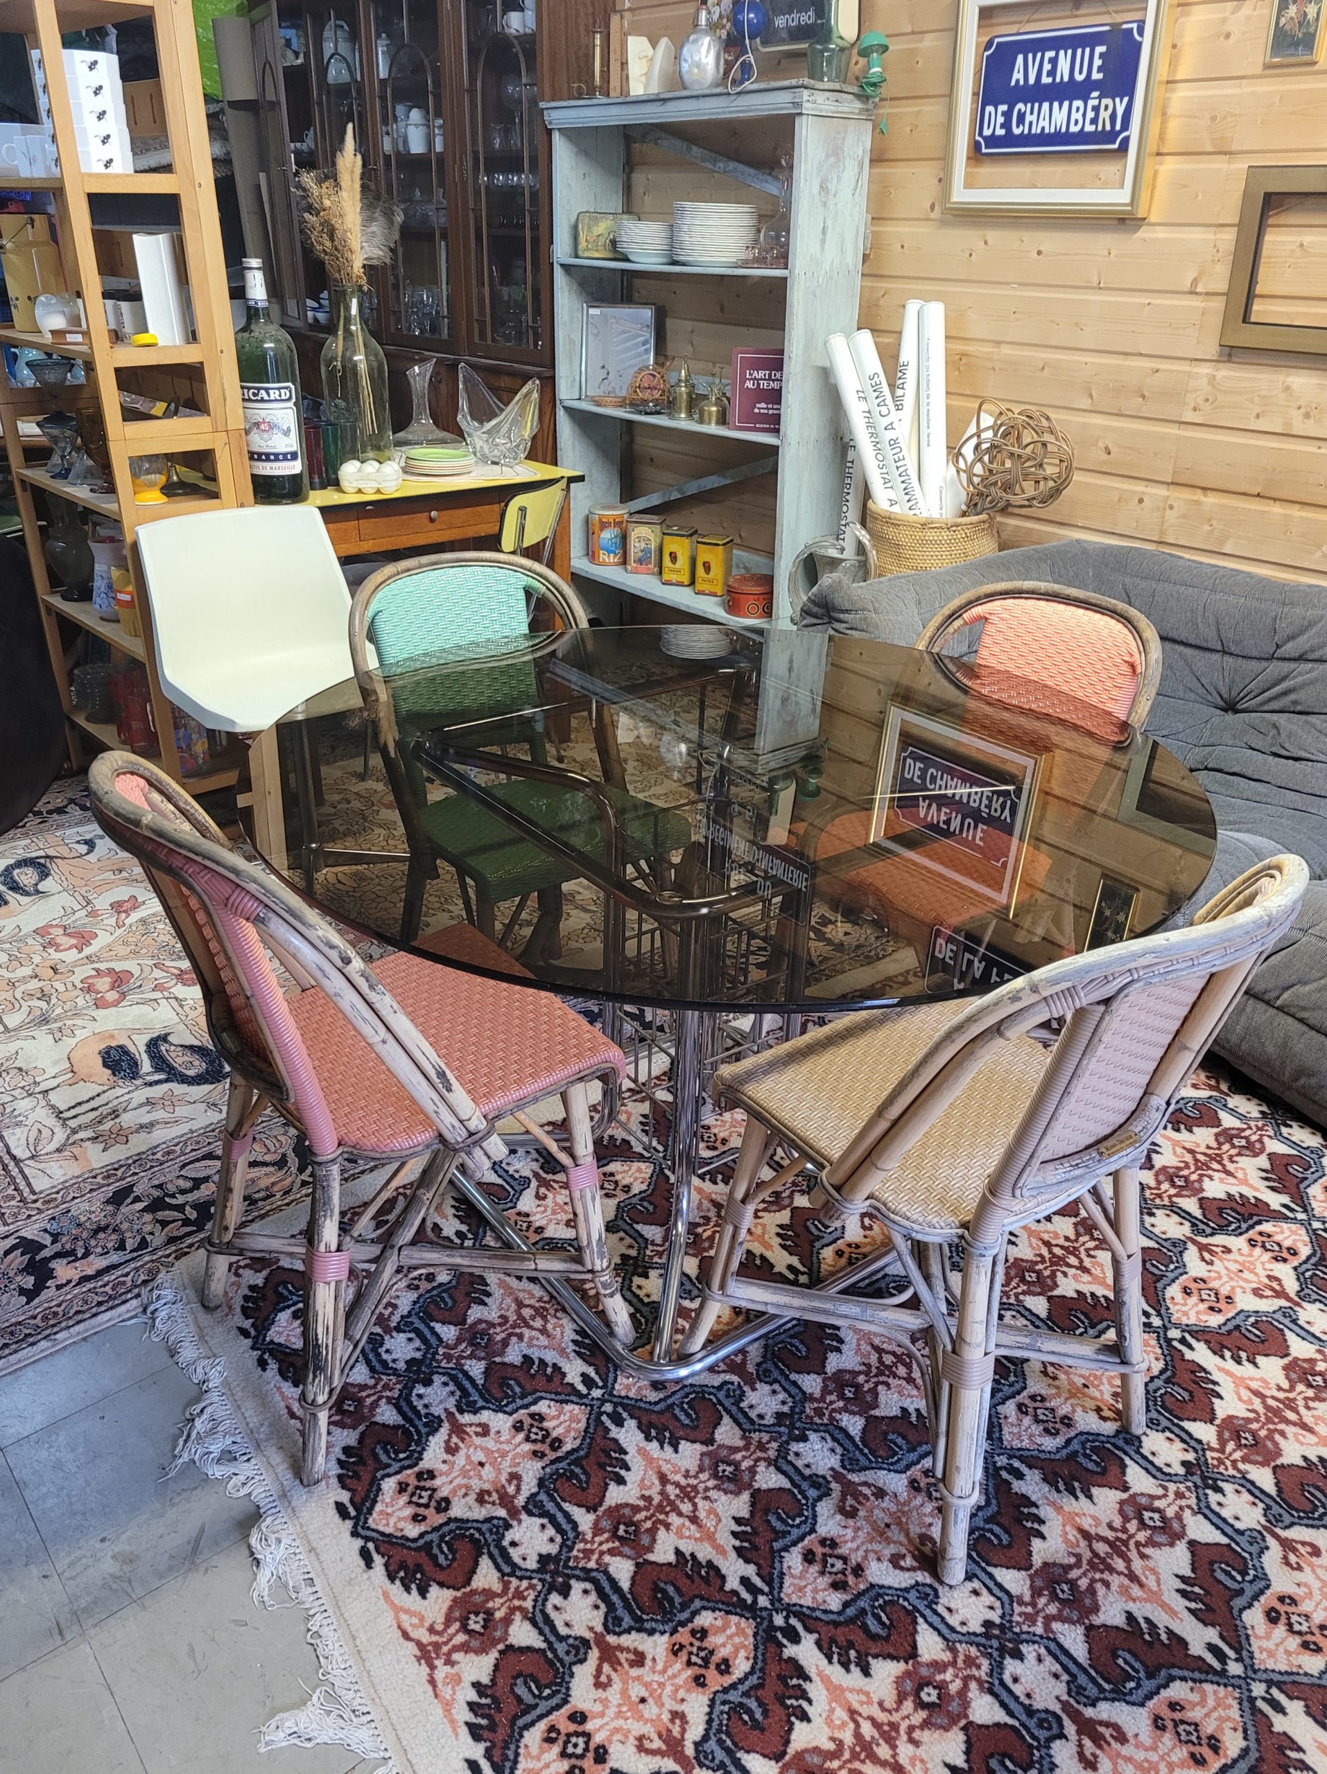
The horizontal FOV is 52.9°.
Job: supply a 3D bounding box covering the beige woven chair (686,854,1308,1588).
[{"bbox_3d":[0.366,0.292,1.598,0.464,0.871,0.529,-18,33,-34],"label":"beige woven chair"}]

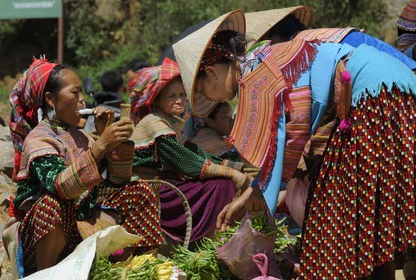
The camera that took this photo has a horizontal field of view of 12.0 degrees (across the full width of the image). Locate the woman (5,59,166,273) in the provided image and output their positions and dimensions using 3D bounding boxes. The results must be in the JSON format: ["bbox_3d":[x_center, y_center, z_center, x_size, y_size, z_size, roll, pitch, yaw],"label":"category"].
[{"bbox_3d":[-0.439,0.100,7.100,0.540,0.800,0.480,2,4,25],"label":"woman"}]

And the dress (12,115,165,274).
[{"bbox_3d":[-0.428,0.217,7.100,0.500,0.560,0.470,2,4,27],"label":"dress"}]

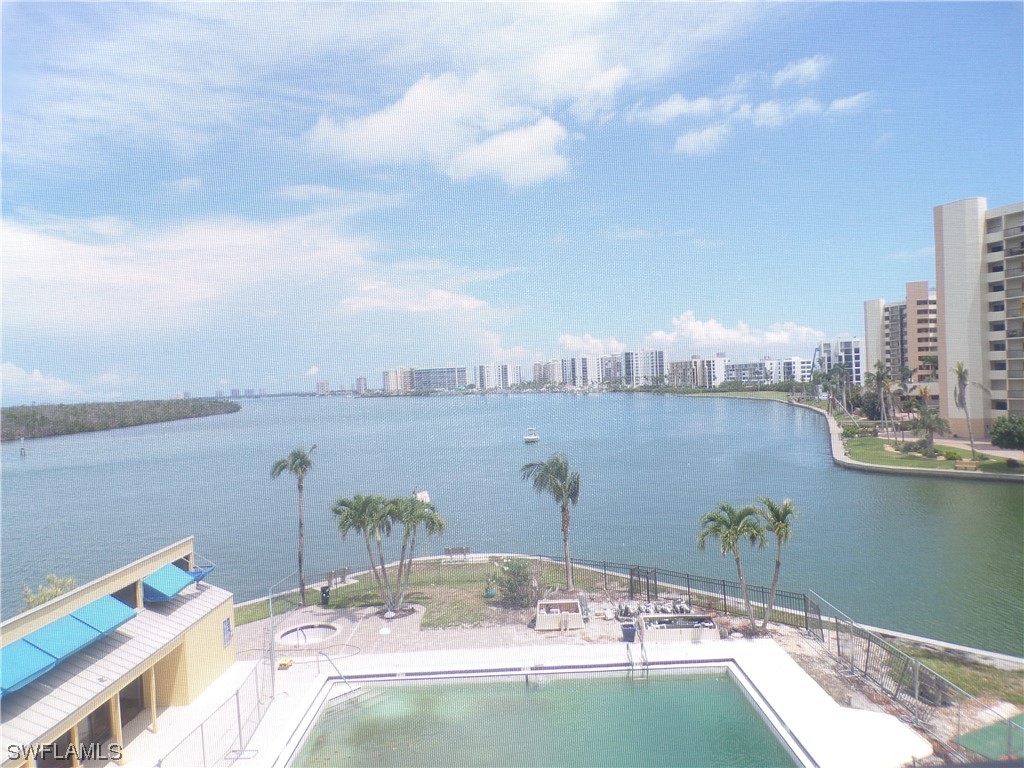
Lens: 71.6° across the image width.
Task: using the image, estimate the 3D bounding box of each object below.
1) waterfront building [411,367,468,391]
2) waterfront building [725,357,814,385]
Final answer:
[{"bbox_3d":[-99.498,-2.448,985.012,74.000,36.000,20.000,-2,0,14],"label":"waterfront building"},{"bbox_3d":[166.181,-5.841,460.000,50.000,20.500,22.000,-2,0,45],"label":"waterfront building"}]

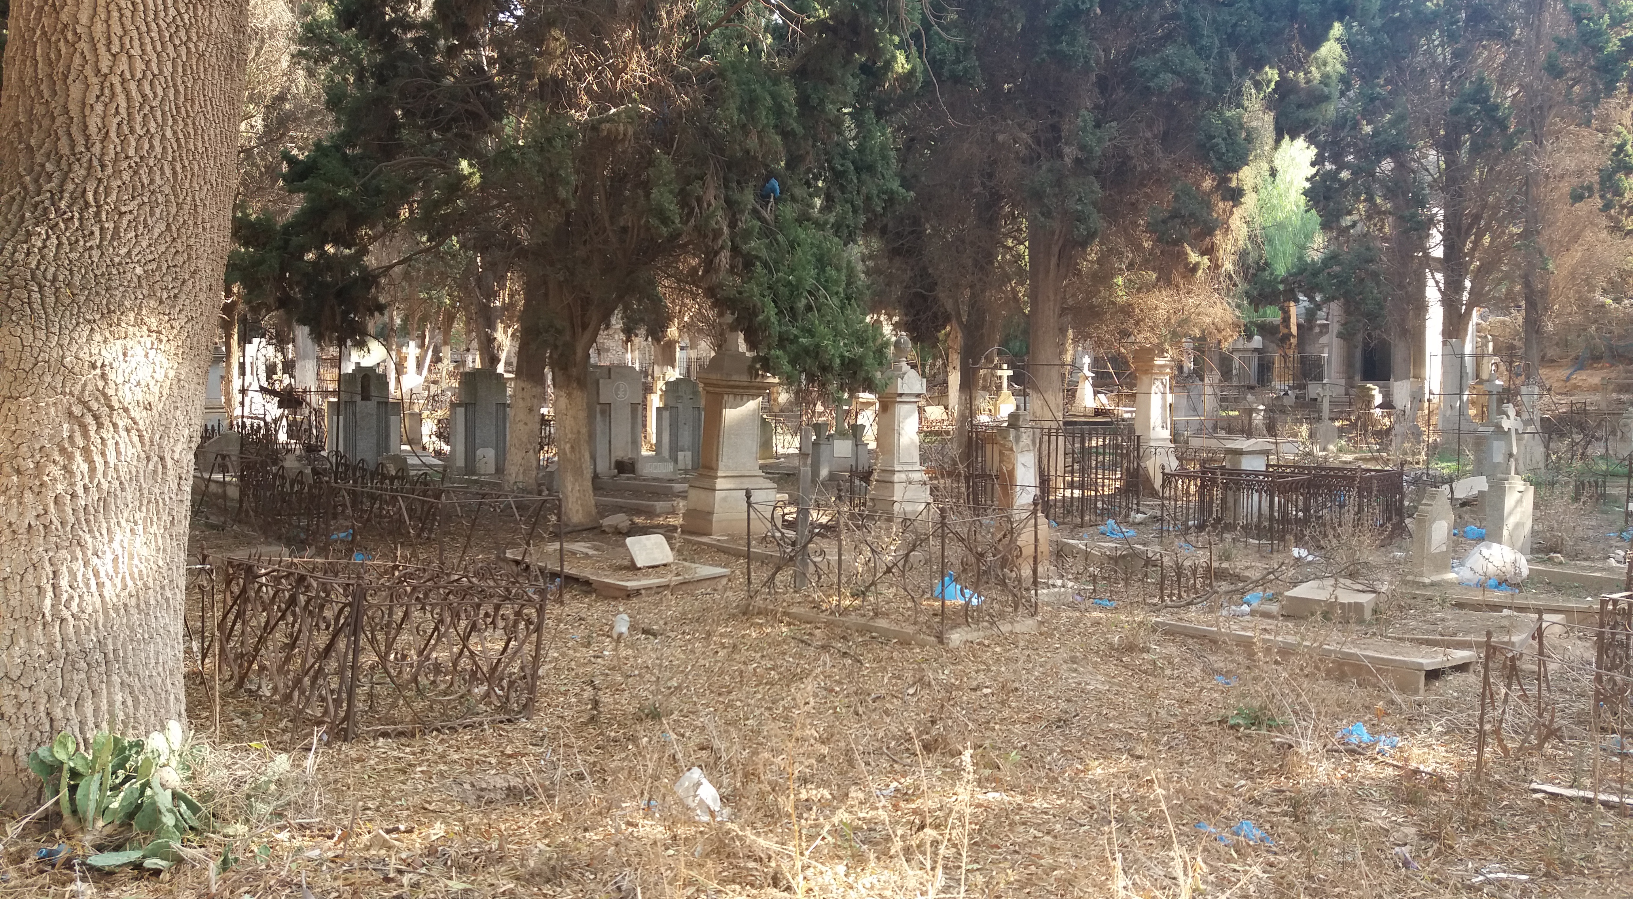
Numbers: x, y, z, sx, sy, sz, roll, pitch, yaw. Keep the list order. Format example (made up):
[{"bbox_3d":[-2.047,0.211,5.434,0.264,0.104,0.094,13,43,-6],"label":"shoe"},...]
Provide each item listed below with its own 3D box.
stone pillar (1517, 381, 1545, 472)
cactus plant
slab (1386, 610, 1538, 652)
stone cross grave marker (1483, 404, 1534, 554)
[{"bbox_3d":[11.348,-0.342,20.961,0.360,1.480,0.300,-2,3,-30],"label":"stone pillar"},{"bbox_3d":[-2.456,1.169,4.610,0.560,0.380,0.420,-2,3,-27],"label":"cactus plant"},{"bbox_3d":[4.377,1.258,9.080,0.820,0.120,1.150,2,2,30],"label":"slab"},{"bbox_3d":[6.340,0.276,12.064,0.380,1.380,0.250,-2,4,-33],"label":"stone cross grave marker"}]

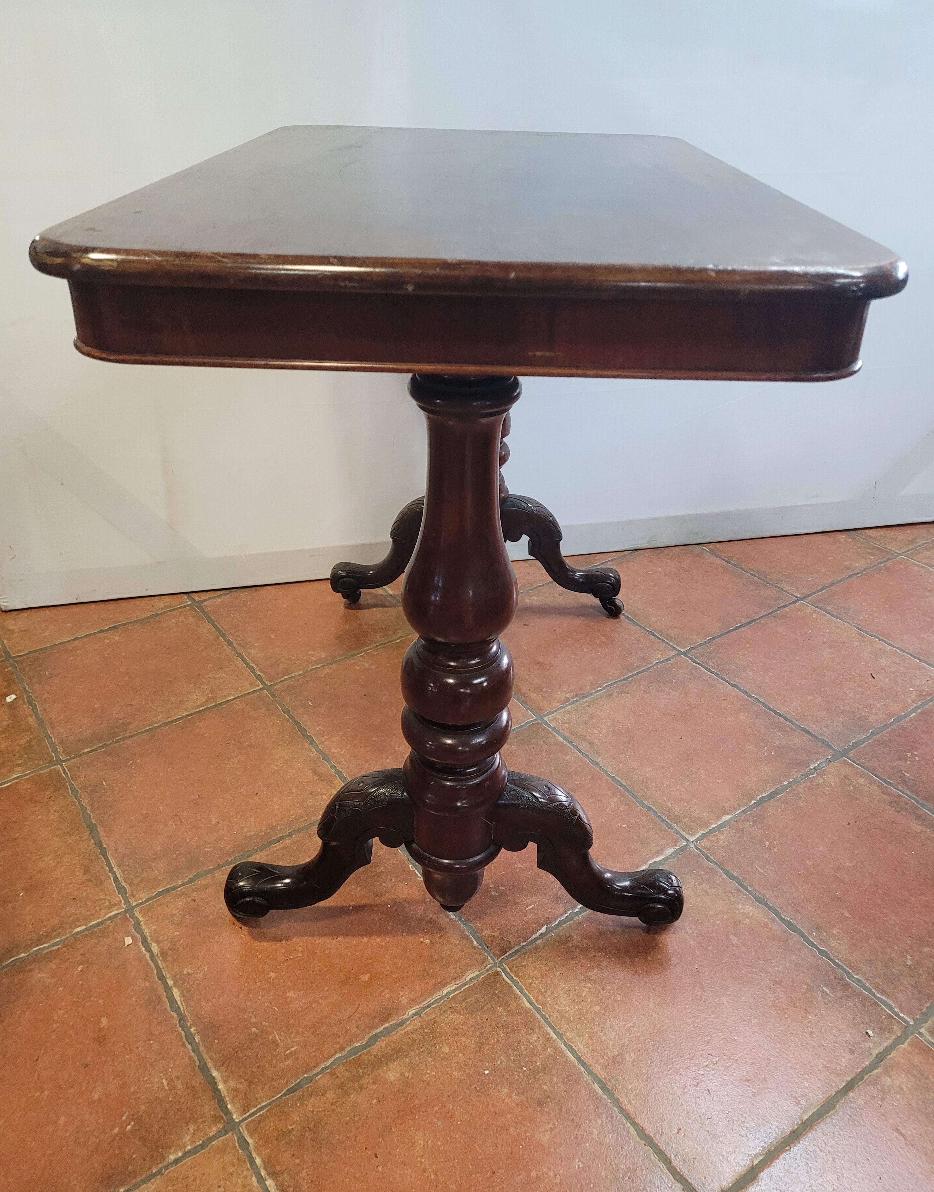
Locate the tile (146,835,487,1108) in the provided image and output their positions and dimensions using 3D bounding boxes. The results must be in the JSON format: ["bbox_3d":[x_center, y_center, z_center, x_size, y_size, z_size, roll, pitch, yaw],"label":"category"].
[{"bbox_3d":[-0.179,0.388,1.058,0.297,0.012,0.297,-19,37,-30],"label":"tile"}]

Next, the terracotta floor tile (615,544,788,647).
[{"bbox_3d":[0.394,-0.009,1.724,0.297,0.012,0.297,-19,37,-30],"label":"terracotta floor tile"}]

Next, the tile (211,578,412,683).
[{"bbox_3d":[-0.277,0.038,1.635,0.297,0.012,0.297,-19,37,-30],"label":"tile"}]

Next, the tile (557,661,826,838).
[{"bbox_3d":[0.321,0.208,1.362,0.297,0.012,0.297,-19,37,-30],"label":"tile"}]

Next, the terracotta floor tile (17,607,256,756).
[{"bbox_3d":[-0.526,0.127,1.485,0.297,0.012,0.297,-19,37,-30],"label":"terracotta floor tile"}]

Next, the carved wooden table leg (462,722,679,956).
[{"bbox_3d":[0.129,0.290,1.028,0.224,0.201,0.068,1,31,1],"label":"carved wooden table leg"}]

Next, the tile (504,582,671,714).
[{"bbox_3d":[0.145,0.079,1.574,0.297,0.012,0.297,-19,37,-30],"label":"tile"}]

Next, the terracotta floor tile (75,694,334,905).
[{"bbox_3d":[-0.353,0.257,1.272,0.297,0.012,0.297,-19,37,-30],"label":"terracotta floor tile"}]

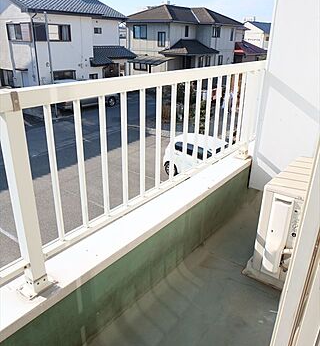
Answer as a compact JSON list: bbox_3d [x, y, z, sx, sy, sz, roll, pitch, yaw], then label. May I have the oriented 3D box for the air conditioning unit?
[{"bbox_3d":[0.836,0.286,1.981,0.314,0.603,0.677,17,28,33],"label":"air conditioning unit"}]

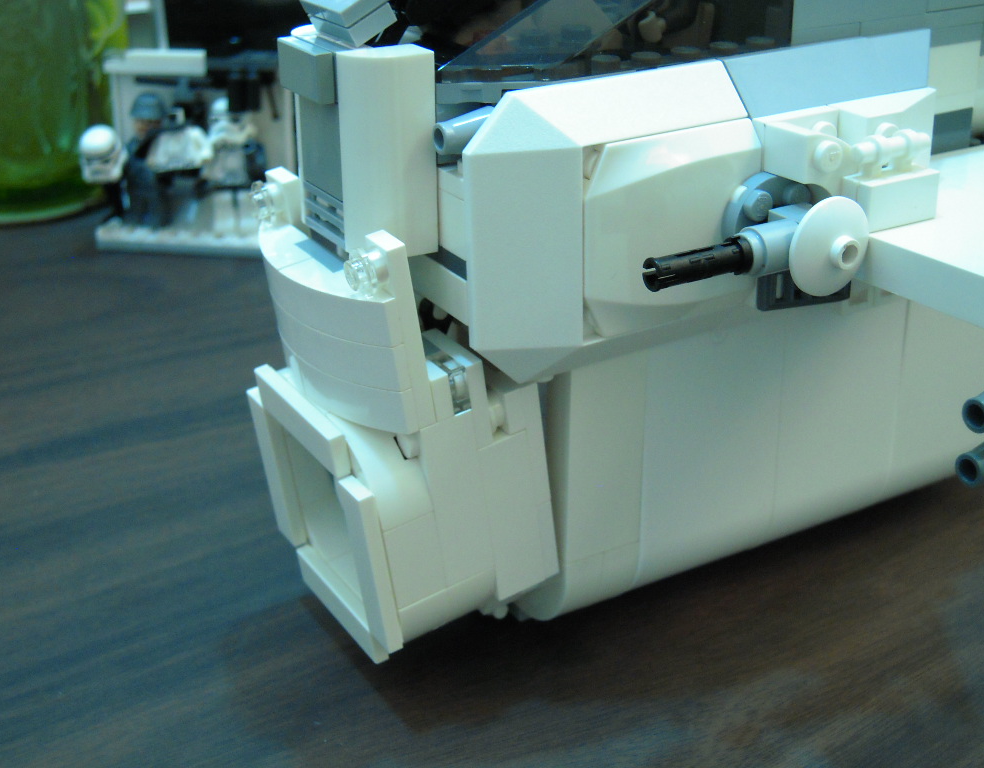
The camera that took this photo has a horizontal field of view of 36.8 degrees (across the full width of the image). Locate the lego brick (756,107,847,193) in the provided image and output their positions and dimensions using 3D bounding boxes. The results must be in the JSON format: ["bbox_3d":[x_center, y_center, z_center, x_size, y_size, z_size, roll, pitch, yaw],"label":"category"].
[{"bbox_3d":[0.051,-0.038,0.239,0.015,0.009,0.013,-14,28,-27],"label":"lego brick"}]

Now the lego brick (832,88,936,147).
[{"bbox_3d":[0.068,-0.043,0.249,0.023,0.008,0.010,-14,28,-27],"label":"lego brick"}]

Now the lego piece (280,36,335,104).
[{"bbox_3d":[-0.029,-0.049,0.232,0.003,0.008,0.016,-14,28,-27],"label":"lego piece"}]

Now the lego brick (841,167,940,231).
[{"bbox_3d":[0.069,-0.032,0.256,0.016,0.008,0.007,-14,28,-27],"label":"lego brick"}]

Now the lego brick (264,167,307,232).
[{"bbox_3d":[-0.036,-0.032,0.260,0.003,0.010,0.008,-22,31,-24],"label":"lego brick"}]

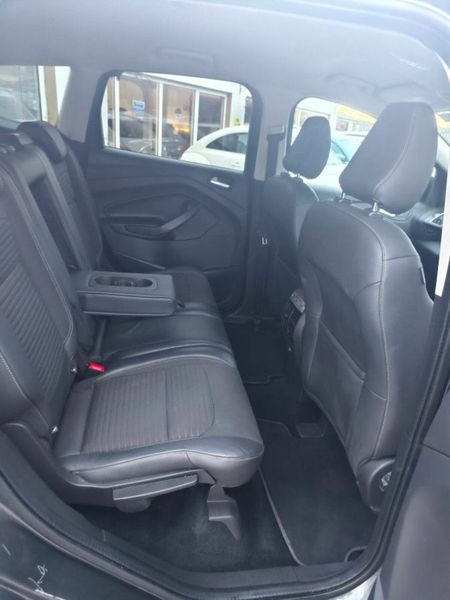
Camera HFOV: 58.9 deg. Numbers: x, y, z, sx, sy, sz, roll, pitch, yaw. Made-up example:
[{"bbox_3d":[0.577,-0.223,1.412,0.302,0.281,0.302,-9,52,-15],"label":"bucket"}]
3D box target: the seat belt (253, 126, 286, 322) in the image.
[{"bbox_3d":[0.216,-0.347,2.037,0.144,0.999,0.103,3,22,-4],"label":"seat belt"}]

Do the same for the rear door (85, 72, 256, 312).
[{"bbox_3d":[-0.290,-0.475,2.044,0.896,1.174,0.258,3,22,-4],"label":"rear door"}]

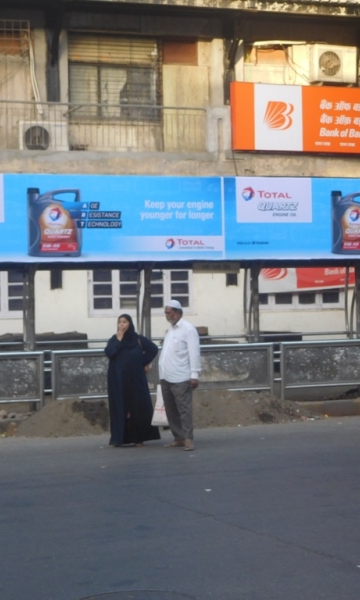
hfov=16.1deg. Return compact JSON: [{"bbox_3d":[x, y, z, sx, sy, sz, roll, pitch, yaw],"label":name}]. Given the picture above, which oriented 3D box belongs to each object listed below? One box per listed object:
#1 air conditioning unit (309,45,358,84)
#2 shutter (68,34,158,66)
[{"bbox_3d":[2.640,-4.064,22.084,0.813,0.647,0.300,-1,0,-20],"label":"air conditioning unit"},{"bbox_3d":[-1.193,-4.433,22.575,1.656,0.505,0.120,-1,0,-20],"label":"shutter"}]

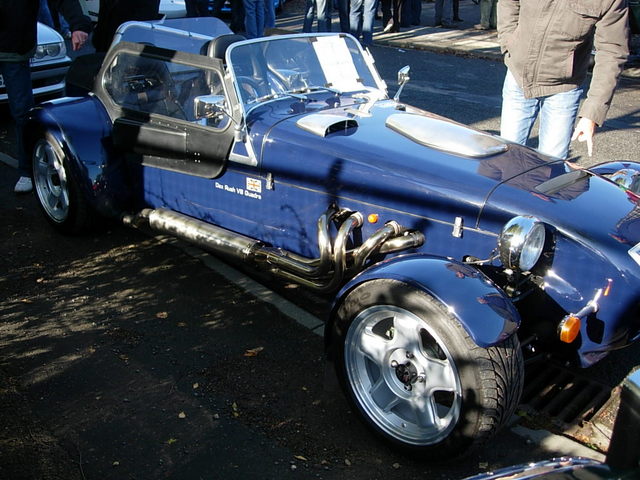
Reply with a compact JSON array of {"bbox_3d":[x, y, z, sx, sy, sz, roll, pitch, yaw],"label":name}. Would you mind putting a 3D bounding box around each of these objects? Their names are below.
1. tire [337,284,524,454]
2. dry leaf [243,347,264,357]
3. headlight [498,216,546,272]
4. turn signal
[{"bbox_3d":[0.308,0.372,2.144,0.598,0.598,0.227,21,29,40],"label":"tire"},{"bbox_3d":[-0.260,0.434,2.724,0.089,0.015,0.047,-13,26,-33],"label":"dry leaf"},{"bbox_3d":[0.629,0.012,2.213,0.131,0.180,0.180,21,28,39],"label":"headlight"},{"bbox_3d":[0.775,0.275,2.180,0.067,0.078,0.050,-18,29,-40],"label":"turn signal"}]

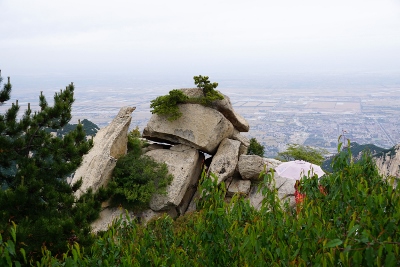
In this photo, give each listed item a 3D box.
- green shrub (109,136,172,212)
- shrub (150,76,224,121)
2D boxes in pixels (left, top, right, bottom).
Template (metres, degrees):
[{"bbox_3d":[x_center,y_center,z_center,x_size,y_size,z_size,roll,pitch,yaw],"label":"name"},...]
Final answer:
[{"bbox_3d":[-1.510,1.015,11.000,1.600,1.750,1.350,0,9,0],"label":"green shrub"},{"bbox_3d":[-0.337,-0.945,11.700,1.980,1.150,1.050,0,9,0],"label":"shrub"}]

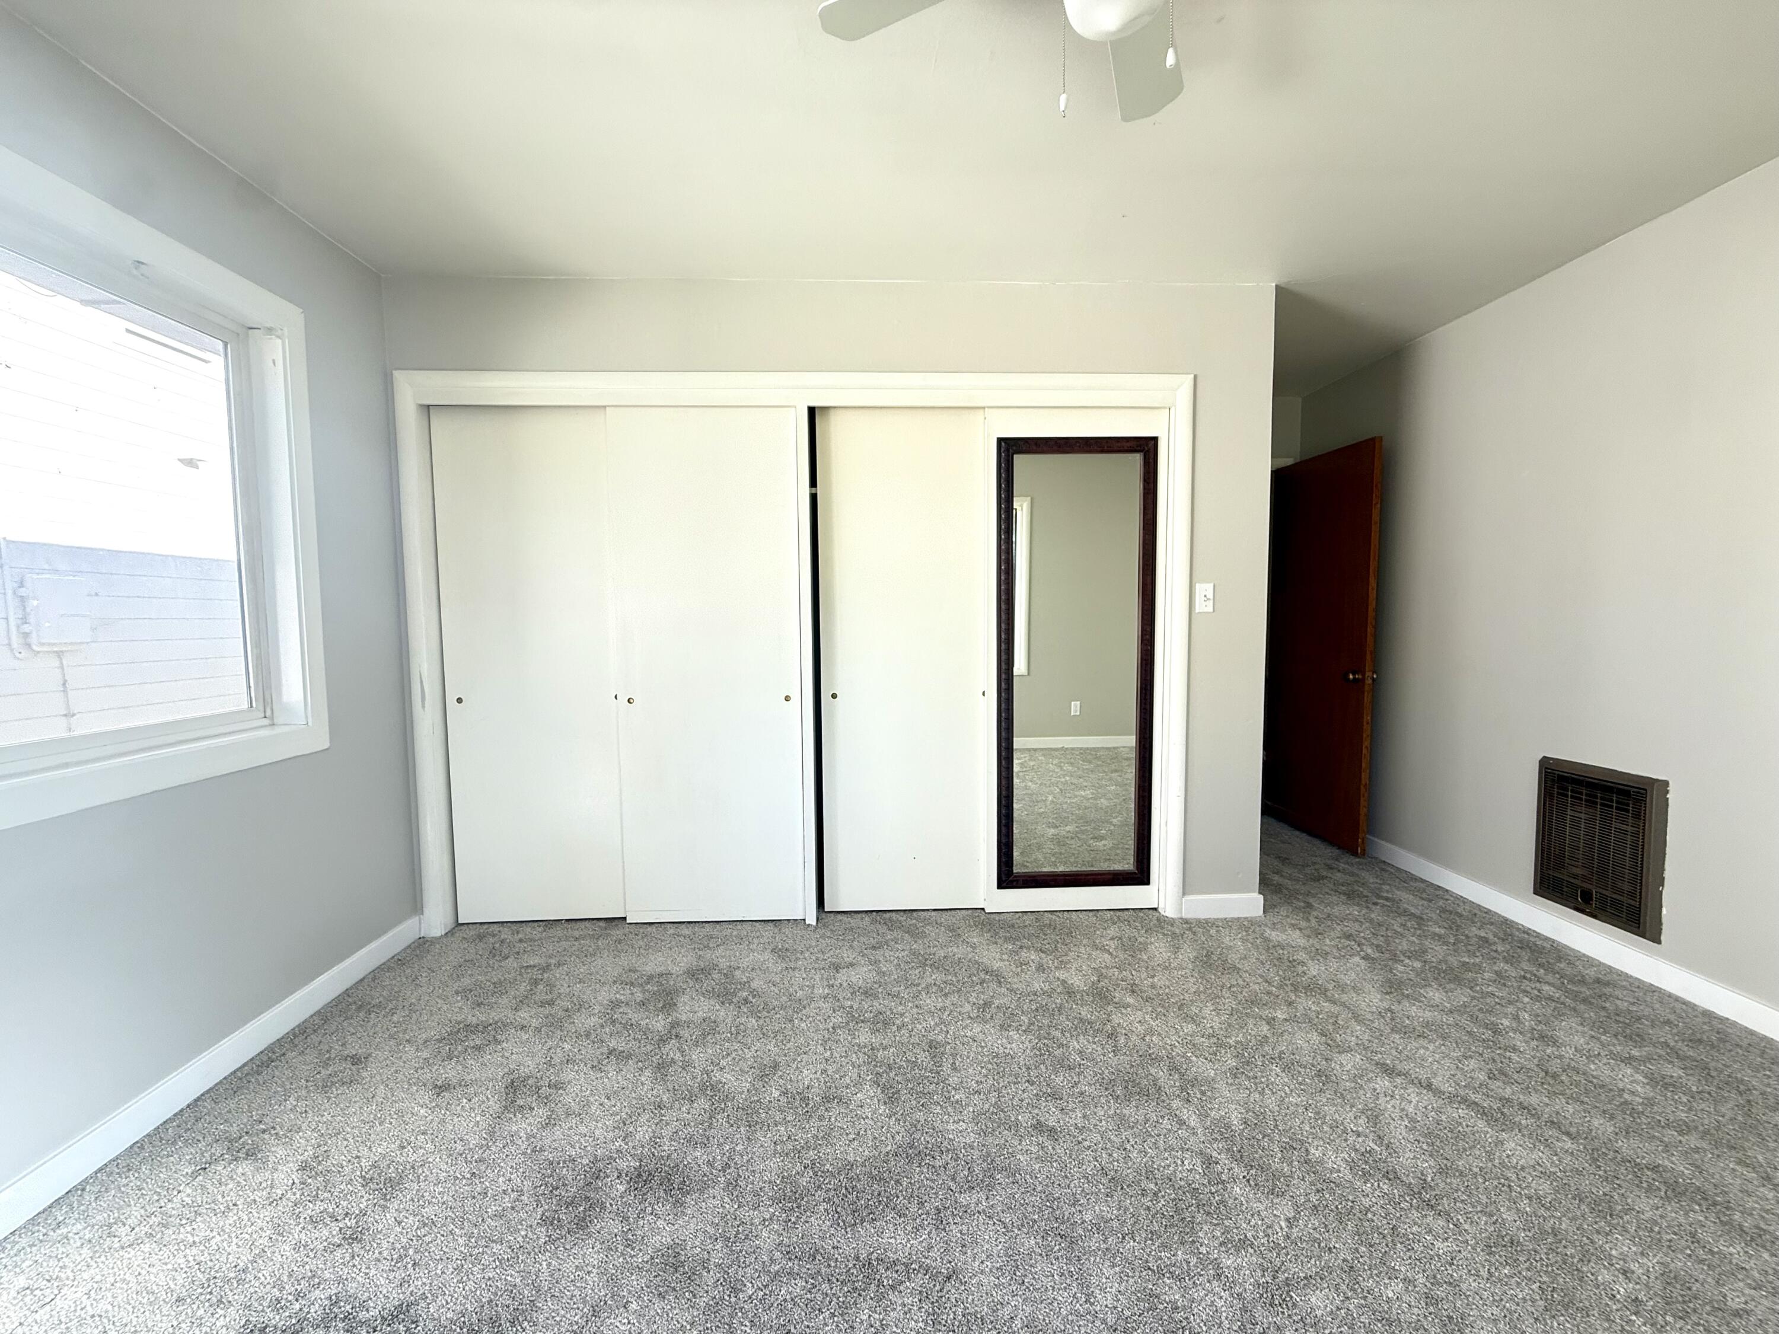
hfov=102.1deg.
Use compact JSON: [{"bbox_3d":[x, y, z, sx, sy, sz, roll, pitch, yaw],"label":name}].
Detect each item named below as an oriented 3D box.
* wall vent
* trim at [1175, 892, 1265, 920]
[{"bbox_3d":[2.441,0.612,2.489,0.043,0.516,0.401,-1,4,-2],"label":"wall vent"},{"bbox_3d":[1.333,0.956,2.877,0.323,0.080,0.017,-1,4,-2],"label":"trim"}]

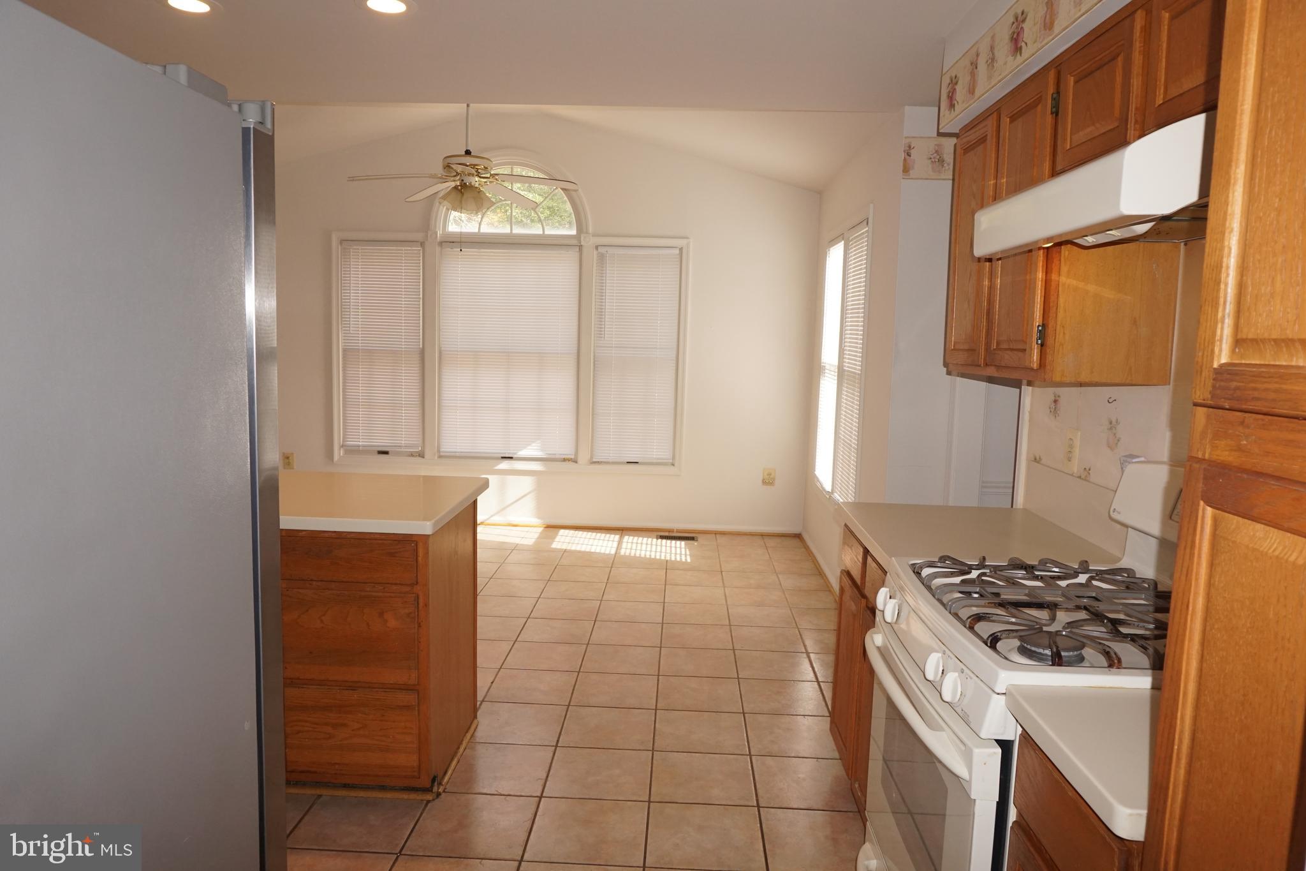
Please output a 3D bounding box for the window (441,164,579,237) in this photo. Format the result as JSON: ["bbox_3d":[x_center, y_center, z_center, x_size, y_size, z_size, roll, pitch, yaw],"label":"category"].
[{"bbox_3d":[-1.028,-1.692,6.281,1.010,0.527,0.100,2,7,2],"label":"window"}]

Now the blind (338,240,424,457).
[{"bbox_3d":[-2.003,-0.648,6.429,0.602,1.540,0.050,2,7,2],"label":"blind"}]

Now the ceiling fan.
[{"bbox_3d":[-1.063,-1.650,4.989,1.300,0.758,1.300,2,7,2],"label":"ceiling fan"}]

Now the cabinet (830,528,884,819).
[{"bbox_3d":[0.910,0.746,2.614,0.602,0.867,0.751,2,7,2],"label":"cabinet"}]

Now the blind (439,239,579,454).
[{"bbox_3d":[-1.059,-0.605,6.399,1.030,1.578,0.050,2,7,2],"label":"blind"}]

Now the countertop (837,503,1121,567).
[{"bbox_3d":[0.918,0.303,2.558,0.617,0.042,0.762,2,7,2],"label":"countertop"}]

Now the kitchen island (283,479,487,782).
[{"bbox_3d":[-1.225,0.633,2.938,1.200,0.894,0.768,2,7,2],"label":"kitchen island"}]

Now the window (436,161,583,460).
[{"bbox_3d":[-1.051,-0.893,6.373,1.064,2.176,0.100,2,7,2],"label":"window"}]

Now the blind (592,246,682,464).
[{"bbox_3d":[-0.131,-0.575,6.369,0.632,1.578,0.050,2,7,2],"label":"blind"}]

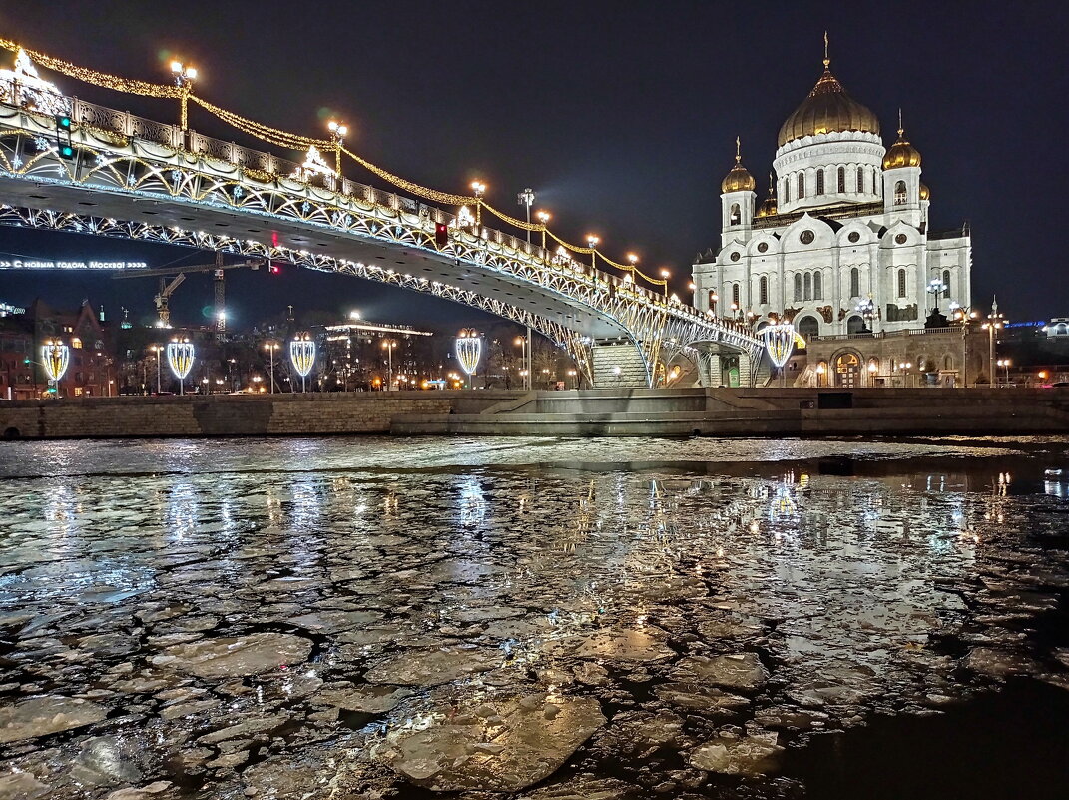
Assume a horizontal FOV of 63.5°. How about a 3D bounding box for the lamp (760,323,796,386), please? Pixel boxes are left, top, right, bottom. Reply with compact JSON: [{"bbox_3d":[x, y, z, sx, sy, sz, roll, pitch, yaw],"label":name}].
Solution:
[{"bbox_3d":[30.070,-5.267,106.000,3.400,9.000,3.300,-1,1,6],"label":"lamp"}]

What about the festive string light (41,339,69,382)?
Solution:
[{"bbox_3d":[-74.324,-5.884,134.000,3.800,6.100,3.700,-1,1,0],"label":"festive string light"}]

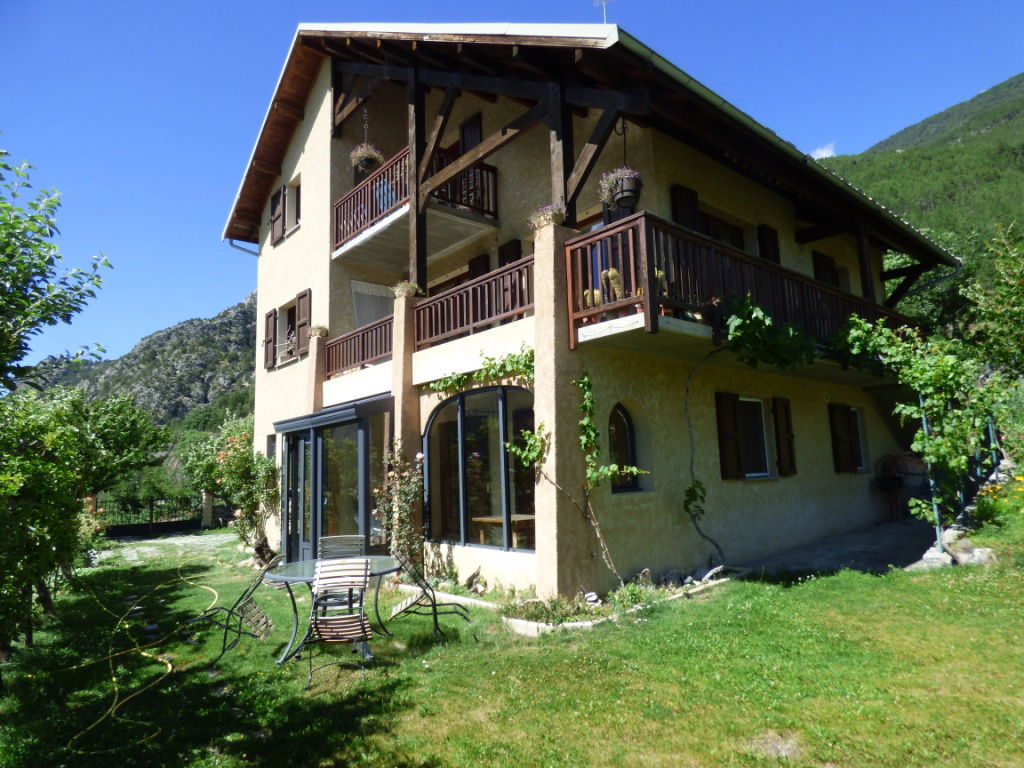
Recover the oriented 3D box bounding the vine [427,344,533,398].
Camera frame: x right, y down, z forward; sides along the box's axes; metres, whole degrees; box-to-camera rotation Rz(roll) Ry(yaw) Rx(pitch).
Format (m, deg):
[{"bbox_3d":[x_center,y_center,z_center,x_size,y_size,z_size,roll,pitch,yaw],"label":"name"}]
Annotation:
[{"bbox_3d":[-0.475,-0.095,8.283,0.350,0.600,2.400,5,-10,-40],"label":"vine"}]

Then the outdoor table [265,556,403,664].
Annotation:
[{"bbox_3d":[-1.631,2.056,5.467,1.220,0.710,1.220,0,-7,-12],"label":"outdoor table"}]

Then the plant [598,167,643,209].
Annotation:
[{"bbox_3d":[1.234,-2.235,6.729,0.460,0.450,0.460,-1,-7,0],"label":"plant"}]

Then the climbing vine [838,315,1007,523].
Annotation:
[{"bbox_3d":[7.049,0.697,10.051,3.500,2.900,1.250,5,-10,-40],"label":"climbing vine"}]

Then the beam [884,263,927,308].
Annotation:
[{"bbox_3d":[9.200,-2.294,13.957,0.160,0.160,1.250,5,-52,-40],"label":"beam"}]

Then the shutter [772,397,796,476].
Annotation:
[{"bbox_3d":[4.758,0.911,10.290,0.640,1.360,0.060,5,-10,-40],"label":"shutter"}]

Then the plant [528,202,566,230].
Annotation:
[{"bbox_3d":[0.440,-2.071,7.337,0.380,0.320,0.420,5,-10,-40],"label":"plant"}]

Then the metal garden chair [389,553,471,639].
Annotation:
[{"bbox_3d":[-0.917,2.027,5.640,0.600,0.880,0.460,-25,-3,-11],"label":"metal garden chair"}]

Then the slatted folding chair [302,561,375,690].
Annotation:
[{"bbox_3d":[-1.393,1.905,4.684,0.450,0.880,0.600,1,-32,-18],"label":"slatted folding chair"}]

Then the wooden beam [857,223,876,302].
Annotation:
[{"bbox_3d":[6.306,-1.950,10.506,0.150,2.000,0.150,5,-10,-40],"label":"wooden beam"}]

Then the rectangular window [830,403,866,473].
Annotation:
[{"bbox_3d":[6.924,1.127,12.194,1.650,1.360,0.150,5,-10,-40],"label":"rectangular window"}]

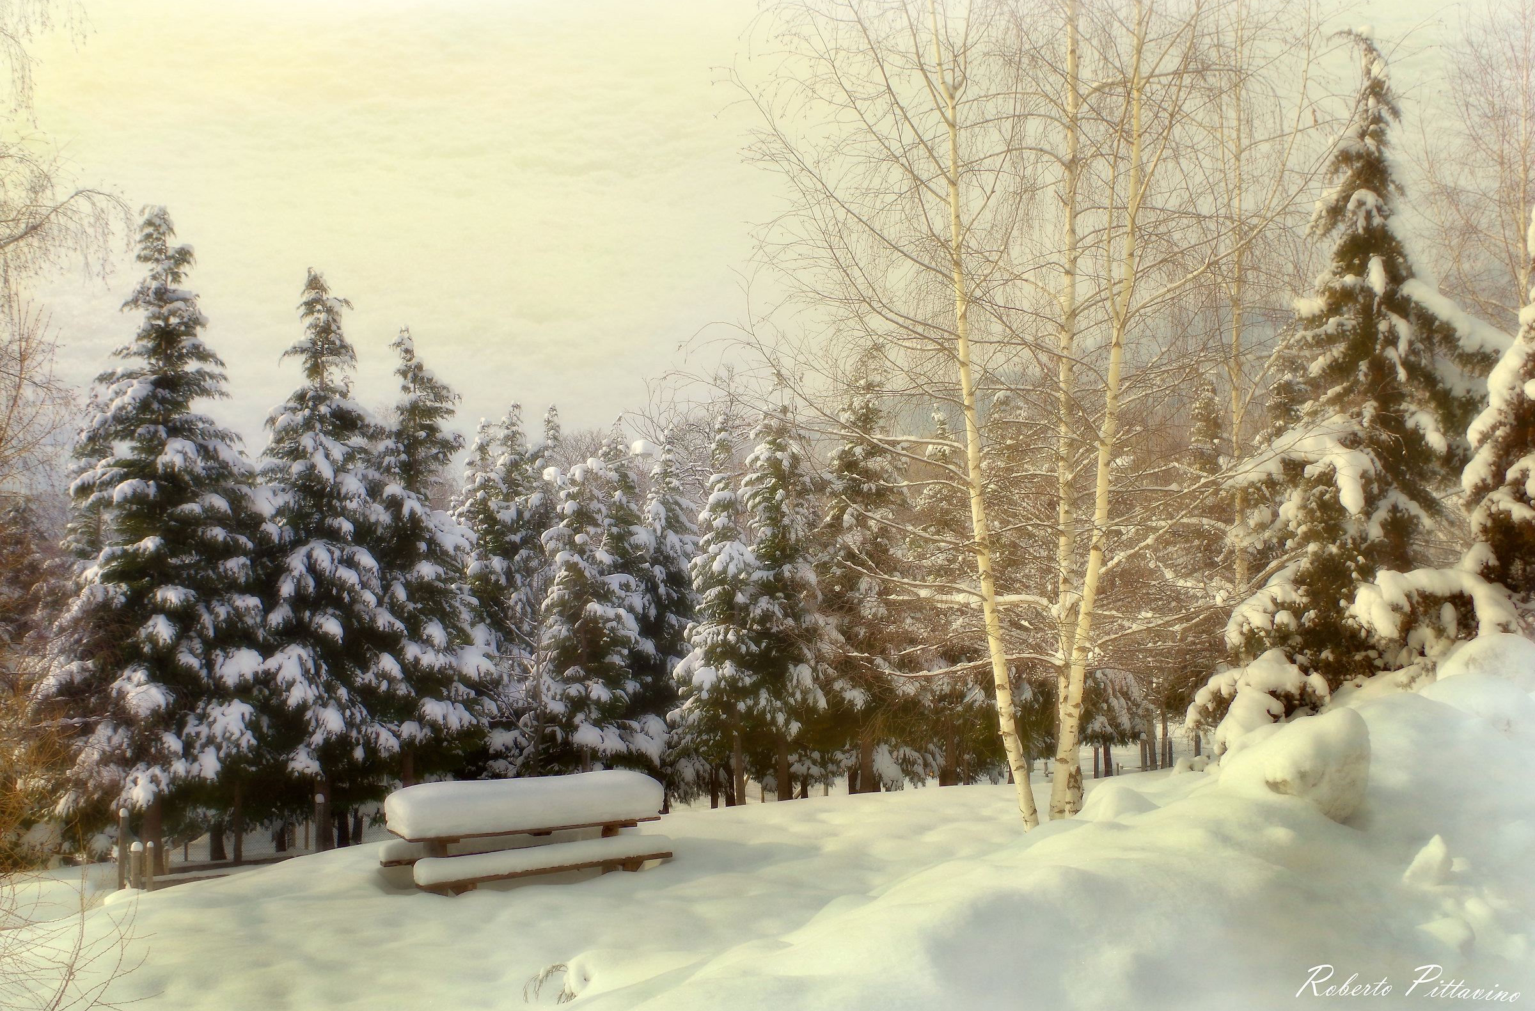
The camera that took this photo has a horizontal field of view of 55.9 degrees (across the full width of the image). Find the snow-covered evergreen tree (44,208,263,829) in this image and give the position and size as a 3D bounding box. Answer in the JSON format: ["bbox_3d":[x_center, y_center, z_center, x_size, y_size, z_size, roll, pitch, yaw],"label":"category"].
[{"bbox_3d":[-8.497,0.423,20.243,3.050,9.290,3.050,0,-3,0],"label":"snow-covered evergreen tree"}]

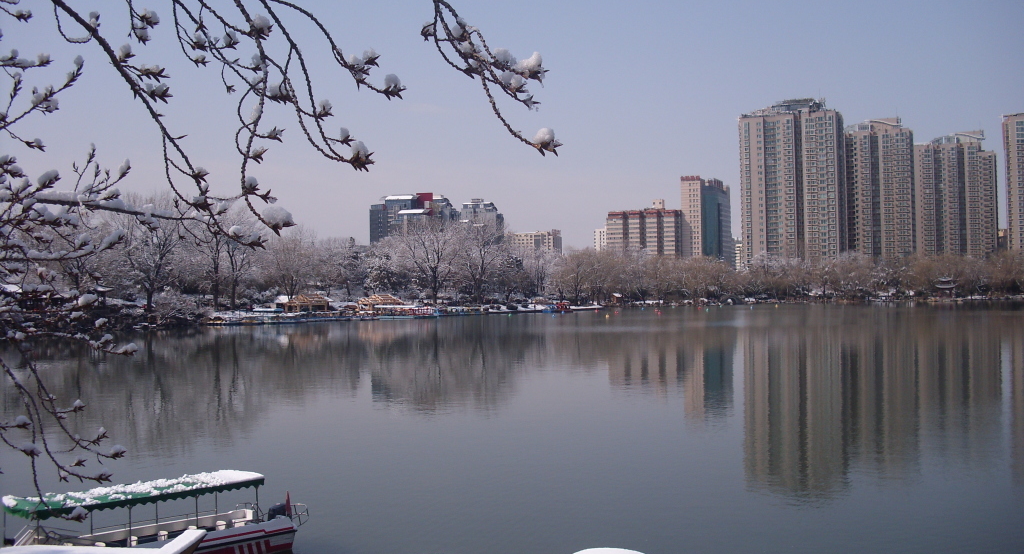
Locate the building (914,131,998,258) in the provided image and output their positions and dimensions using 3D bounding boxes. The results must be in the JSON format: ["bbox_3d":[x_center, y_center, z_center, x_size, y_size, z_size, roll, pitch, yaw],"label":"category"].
[{"bbox_3d":[243.770,-34.970,584.000,41.300,83.490,20.000,0,0,25],"label":"building"}]

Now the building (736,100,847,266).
[{"bbox_3d":[124.920,-34.870,476.000,42.570,82.700,20.000,0,0,25],"label":"building"}]

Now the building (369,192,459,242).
[{"bbox_3d":[-59.410,-20.760,650.000,48.240,57.670,28.000,0,0,25],"label":"building"}]

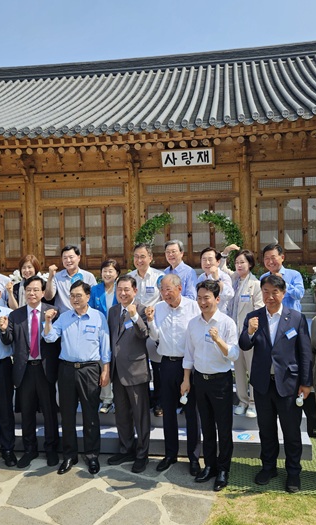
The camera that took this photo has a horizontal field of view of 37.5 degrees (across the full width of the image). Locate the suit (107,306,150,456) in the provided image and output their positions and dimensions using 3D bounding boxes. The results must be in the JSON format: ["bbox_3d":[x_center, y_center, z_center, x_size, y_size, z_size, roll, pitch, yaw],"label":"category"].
[{"bbox_3d":[-0.263,1.100,4.298,0.450,1.460,0.350,-1,1,24],"label":"suit"}]

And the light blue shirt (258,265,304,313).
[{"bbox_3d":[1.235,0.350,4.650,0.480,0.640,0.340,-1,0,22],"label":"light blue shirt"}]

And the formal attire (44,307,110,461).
[{"bbox_3d":[-0.735,1.104,4.244,0.580,1.410,0.400,-2,1,-3],"label":"formal attire"}]

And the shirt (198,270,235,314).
[{"bbox_3d":[0.588,0.397,4.800,0.440,0.671,0.380,-1,1,14],"label":"shirt"}]

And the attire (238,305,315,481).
[{"bbox_3d":[0.979,1.075,3.875,0.600,1.450,0.400,-1,1,24],"label":"attire"}]

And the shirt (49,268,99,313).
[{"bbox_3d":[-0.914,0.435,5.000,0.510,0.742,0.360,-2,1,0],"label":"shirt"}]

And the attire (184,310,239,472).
[{"bbox_3d":[0.453,1.093,3.940,0.480,1.370,0.370,-1,1,26],"label":"attire"}]

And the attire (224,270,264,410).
[{"bbox_3d":[0.899,0.802,4.750,0.420,1.399,0.330,-1,1,20],"label":"attire"}]

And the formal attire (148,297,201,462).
[{"bbox_3d":[0.149,1.057,4.202,0.480,1.500,0.360,-1,1,17],"label":"formal attire"}]

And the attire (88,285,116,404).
[{"bbox_3d":[-0.530,0.883,4.980,0.430,1.338,0.300,-2,1,3],"label":"attire"}]

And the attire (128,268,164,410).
[{"bbox_3d":[-0.114,0.775,4.840,0.440,1.467,0.300,-2,1,7],"label":"attire"}]

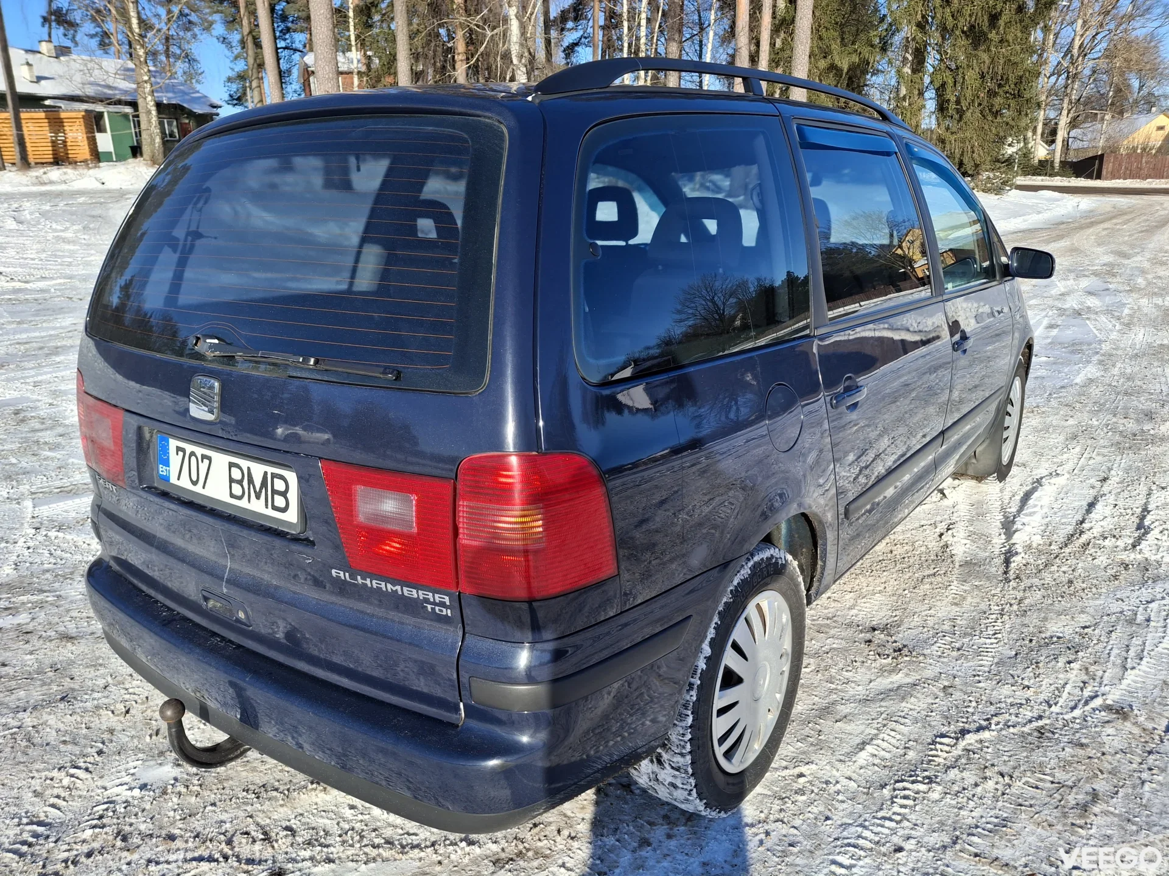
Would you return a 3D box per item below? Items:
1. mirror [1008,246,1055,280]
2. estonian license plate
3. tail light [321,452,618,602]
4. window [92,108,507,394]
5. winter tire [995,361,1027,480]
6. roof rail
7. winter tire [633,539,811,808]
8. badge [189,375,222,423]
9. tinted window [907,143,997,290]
[{"bbox_3d":[1.824,-0.715,3.431,0.180,0.130,0.105,10,19,36],"label":"mirror"},{"bbox_3d":[-0.754,0.082,1.756,0.525,0.115,0.020,10,12,36],"label":"estonian license plate"},{"bbox_3d":[-0.209,0.120,1.450,0.510,0.262,0.210,10,19,36],"label":"tail light"},{"bbox_3d":[-0.677,-0.388,1.753,1.390,0.520,0.090,10,-8,36],"label":"window"},{"bbox_3d":[2.030,-0.093,4.227,0.210,0.635,0.635,10,19,36],"label":"winter tire"},{"bbox_3d":[0.547,-0.919,2.276,0.075,0.135,2.120,10,19,36],"label":"roof rail"},{"bbox_3d":[0.325,0.560,2.051,0.210,0.635,0.635,10,19,36],"label":"winter tire"},{"bbox_3d":[-0.765,-0.081,1.703,0.085,0.094,0.015,10,12,36],"label":"badge"},{"bbox_3d":[1.351,-0.816,3.099,0.050,0.505,0.840,-11,6,40],"label":"tinted window"}]

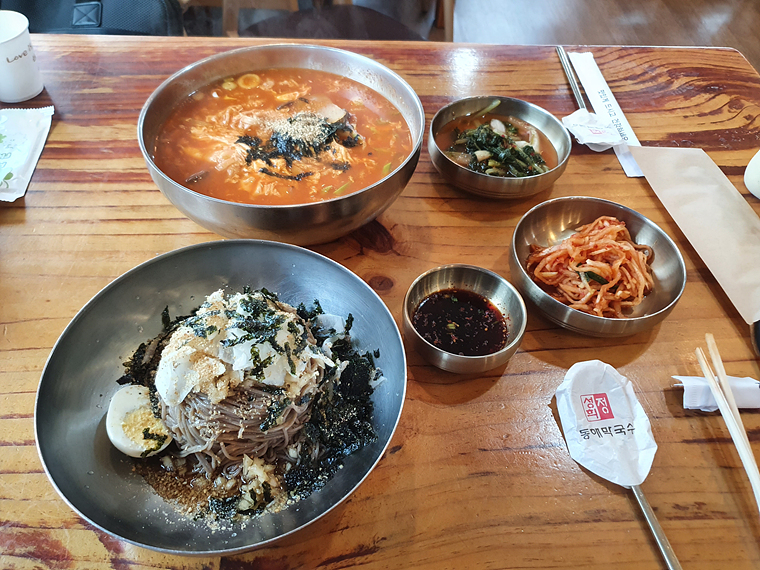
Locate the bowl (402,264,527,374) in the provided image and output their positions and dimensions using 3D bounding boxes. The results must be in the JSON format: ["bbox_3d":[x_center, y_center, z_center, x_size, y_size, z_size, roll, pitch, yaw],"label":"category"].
[{"bbox_3d":[0.061,0.026,0.414,0.085,0.033,0.085,1,50,-1],"label":"bowl"}]

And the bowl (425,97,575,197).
[{"bbox_3d":[0.110,-0.123,0.535,0.129,0.043,0.129,1,50,-1],"label":"bowl"}]

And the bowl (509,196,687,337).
[{"bbox_3d":[0.162,-0.009,0.441,0.127,0.043,0.127,1,50,-1],"label":"bowl"}]

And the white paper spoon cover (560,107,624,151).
[{"bbox_3d":[0.216,-0.156,0.579,0.057,0.025,0.075,2,50,-1],"label":"white paper spoon cover"}]

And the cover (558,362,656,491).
[{"bbox_3d":[0.145,0.089,0.373,0.062,0.018,0.090,-3,50,-5],"label":"cover"}]

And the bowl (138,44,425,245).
[{"bbox_3d":[-0.078,-0.112,0.493,0.226,0.082,0.226,1,50,-1],"label":"bowl"}]

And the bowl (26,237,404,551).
[{"bbox_3d":[-0.088,0.067,0.354,0.204,0.063,0.204,1,50,-1],"label":"bowl"}]

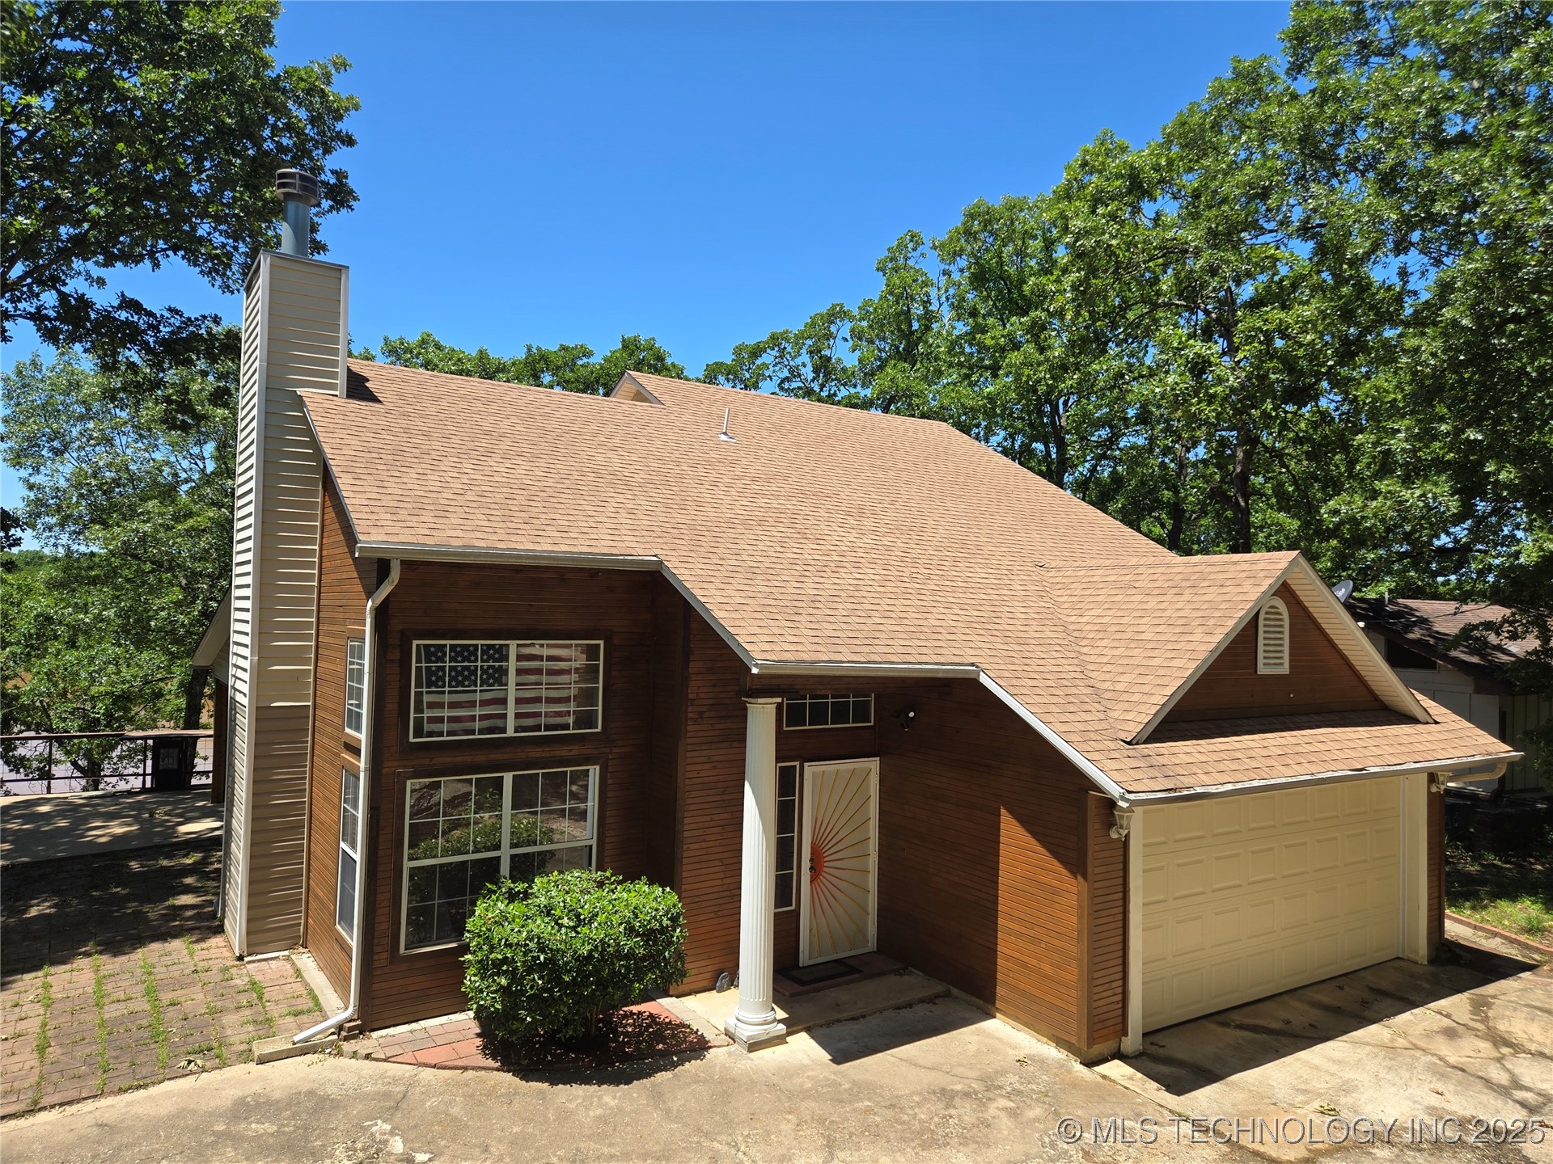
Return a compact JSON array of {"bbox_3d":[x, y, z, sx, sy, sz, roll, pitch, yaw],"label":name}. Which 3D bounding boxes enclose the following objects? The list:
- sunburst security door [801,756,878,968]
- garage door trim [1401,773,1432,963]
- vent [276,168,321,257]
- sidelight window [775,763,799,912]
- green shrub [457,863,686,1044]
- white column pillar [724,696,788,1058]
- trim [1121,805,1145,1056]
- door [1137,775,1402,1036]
[{"bbox_3d":[0.674,2.939,10.942,0.985,2.070,0.070,2,-3,-32],"label":"sunburst security door"},{"bbox_3d":[7.322,3.253,11.814,0.242,2.161,0.212,2,-3,-32],"label":"garage door trim"},{"bbox_3d":[-5.563,-4.222,11.969,0.485,1.170,0.485,2,-3,-32],"label":"vent"},{"bbox_3d":[0.099,2.608,10.560,0.275,1.500,0.081,2,-3,-32],"label":"sidelight window"},{"bbox_3d":[-1.732,3.230,8.904,1.757,1.406,1.555,2,-3,-32],"label":"green shrub"},{"bbox_3d":[-0.147,2.521,9.072,0.394,2.959,0.394,2,-3,-32],"label":"white column pillar"},{"bbox_3d":[3.152,3.069,9.122,0.207,2.141,0.162,2,-3,-32],"label":"trim"},{"bbox_3d":[5.109,3.132,10.529,4.800,2.130,0.100,2,-2,-33],"label":"door"}]

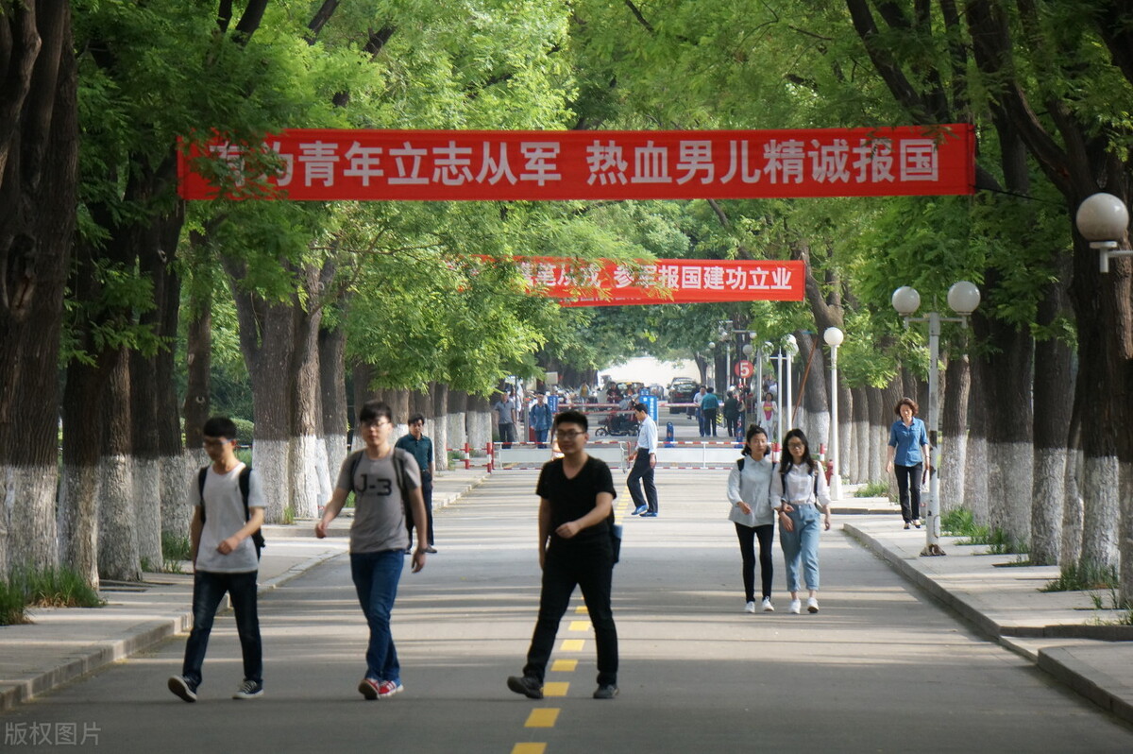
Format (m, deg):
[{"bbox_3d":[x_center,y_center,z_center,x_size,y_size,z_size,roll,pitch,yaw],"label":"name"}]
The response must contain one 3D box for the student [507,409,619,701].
[{"bbox_3d":[-0.020,1.069,50.000,0.500,1.750,0.560,0,0,35],"label":"student"}]

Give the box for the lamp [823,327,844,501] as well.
[{"bbox_3d":[4.453,0.612,138.000,0.340,2.890,0.340,0,0,0],"label":"lamp"}]

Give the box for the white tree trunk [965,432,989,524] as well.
[{"bbox_3d":[5.100,1.294,102.963,0.304,1.123,0.295,0,0,0],"label":"white tree trunk"}]

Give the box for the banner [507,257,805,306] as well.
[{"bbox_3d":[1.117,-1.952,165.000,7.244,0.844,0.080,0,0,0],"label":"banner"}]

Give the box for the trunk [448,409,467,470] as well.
[{"bbox_3d":[-2.759,1.481,210.000,0.470,1.220,0.470,0,0,0],"label":"trunk"}]

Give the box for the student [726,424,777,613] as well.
[{"bbox_3d":[1.609,1.230,72.370,0.440,1.640,0.380,0,0,-5],"label":"student"}]

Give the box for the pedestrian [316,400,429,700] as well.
[{"bbox_3d":[-1.163,1.041,50.000,0.550,1.790,0.520,0,0,24],"label":"pedestrian"}]

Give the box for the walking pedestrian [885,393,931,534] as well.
[{"bbox_3d":[4.314,1.086,104.920,0.520,1.640,0.380,0,0,0],"label":"walking pedestrian"}]

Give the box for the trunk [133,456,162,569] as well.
[{"bbox_3d":[-4.036,1.332,79.930,0.350,1.100,0.350,0,0,0],"label":"trunk"}]

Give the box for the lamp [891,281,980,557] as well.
[{"bbox_3d":[3.915,0.440,87.920,0.940,2.900,0.360,0,0,0],"label":"lamp"}]

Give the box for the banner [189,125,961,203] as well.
[{"bbox_3d":[0.099,-2.138,83.000,7.950,0.750,0.060,0,0,1],"label":"banner"}]

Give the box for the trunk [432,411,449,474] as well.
[{"bbox_3d":[-2.771,1.488,184.330,0.310,1.220,0.310,0,0,0],"label":"trunk"}]

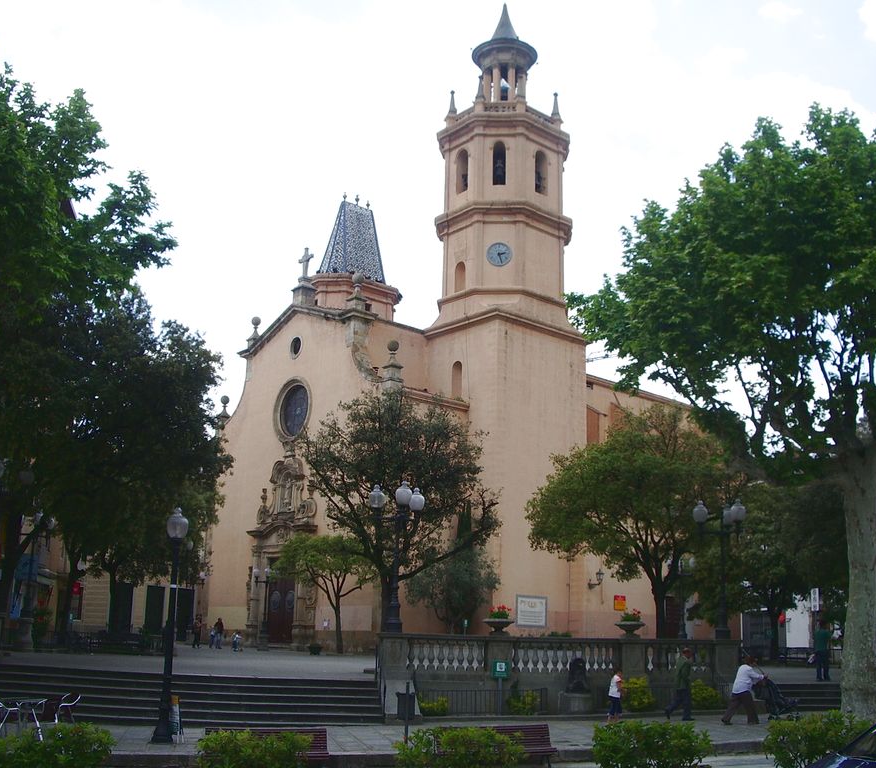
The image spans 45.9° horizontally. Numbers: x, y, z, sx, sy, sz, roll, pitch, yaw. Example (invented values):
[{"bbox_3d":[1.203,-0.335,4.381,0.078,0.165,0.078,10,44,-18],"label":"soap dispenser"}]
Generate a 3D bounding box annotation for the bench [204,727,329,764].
[{"bbox_3d":[-2.584,5.622,15.495,1.830,0.820,0.620,4,-13,-13],"label":"bench"}]

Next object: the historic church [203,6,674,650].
[{"bbox_3d":[2.688,-2.646,67.310,26.000,39.960,20.980,13,-18,-38],"label":"historic church"}]

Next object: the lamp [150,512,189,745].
[{"bbox_3d":[-4.113,3.693,15.918,0.380,3.730,0.380,2,-14,0],"label":"lamp"}]

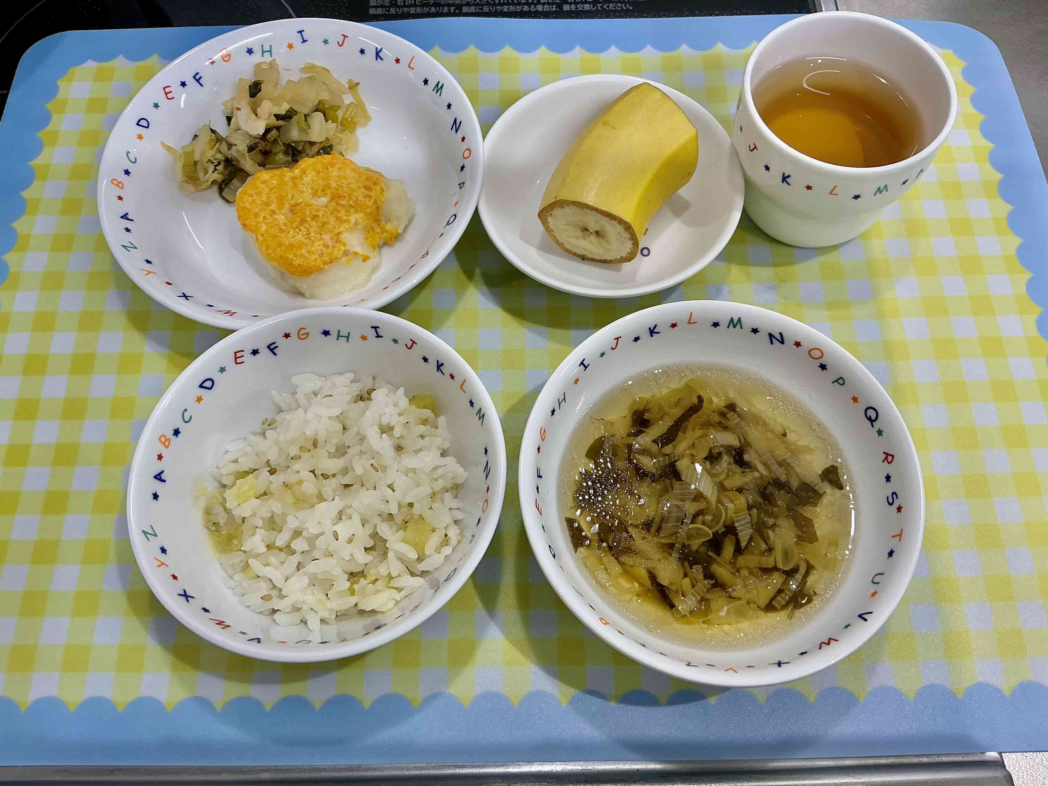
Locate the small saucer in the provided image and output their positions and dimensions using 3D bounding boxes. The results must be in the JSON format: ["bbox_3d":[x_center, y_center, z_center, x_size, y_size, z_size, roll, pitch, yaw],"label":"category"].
[{"bbox_3d":[0.033,-0.075,0.342,0.100,0.030,0.100,0,66,1],"label":"small saucer"}]

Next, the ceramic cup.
[{"bbox_3d":[0.114,-0.093,0.333,0.073,0.061,0.073,0,66,1],"label":"ceramic cup"}]

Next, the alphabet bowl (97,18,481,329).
[{"bbox_3d":[-0.086,-0.080,0.344,0.142,0.034,0.142,0,66,1],"label":"alphabet bowl"}]

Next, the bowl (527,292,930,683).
[{"bbox_3d":[0.060,0.034,0.286,0.121,0.045,0.121,0,66,1],"label":"bowl"}]

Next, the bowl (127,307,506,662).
[{"bbox_3d":[-0.063,0.032,0.289,0.114,0.044,0.114,0,66,1],"label":"bowl"}]

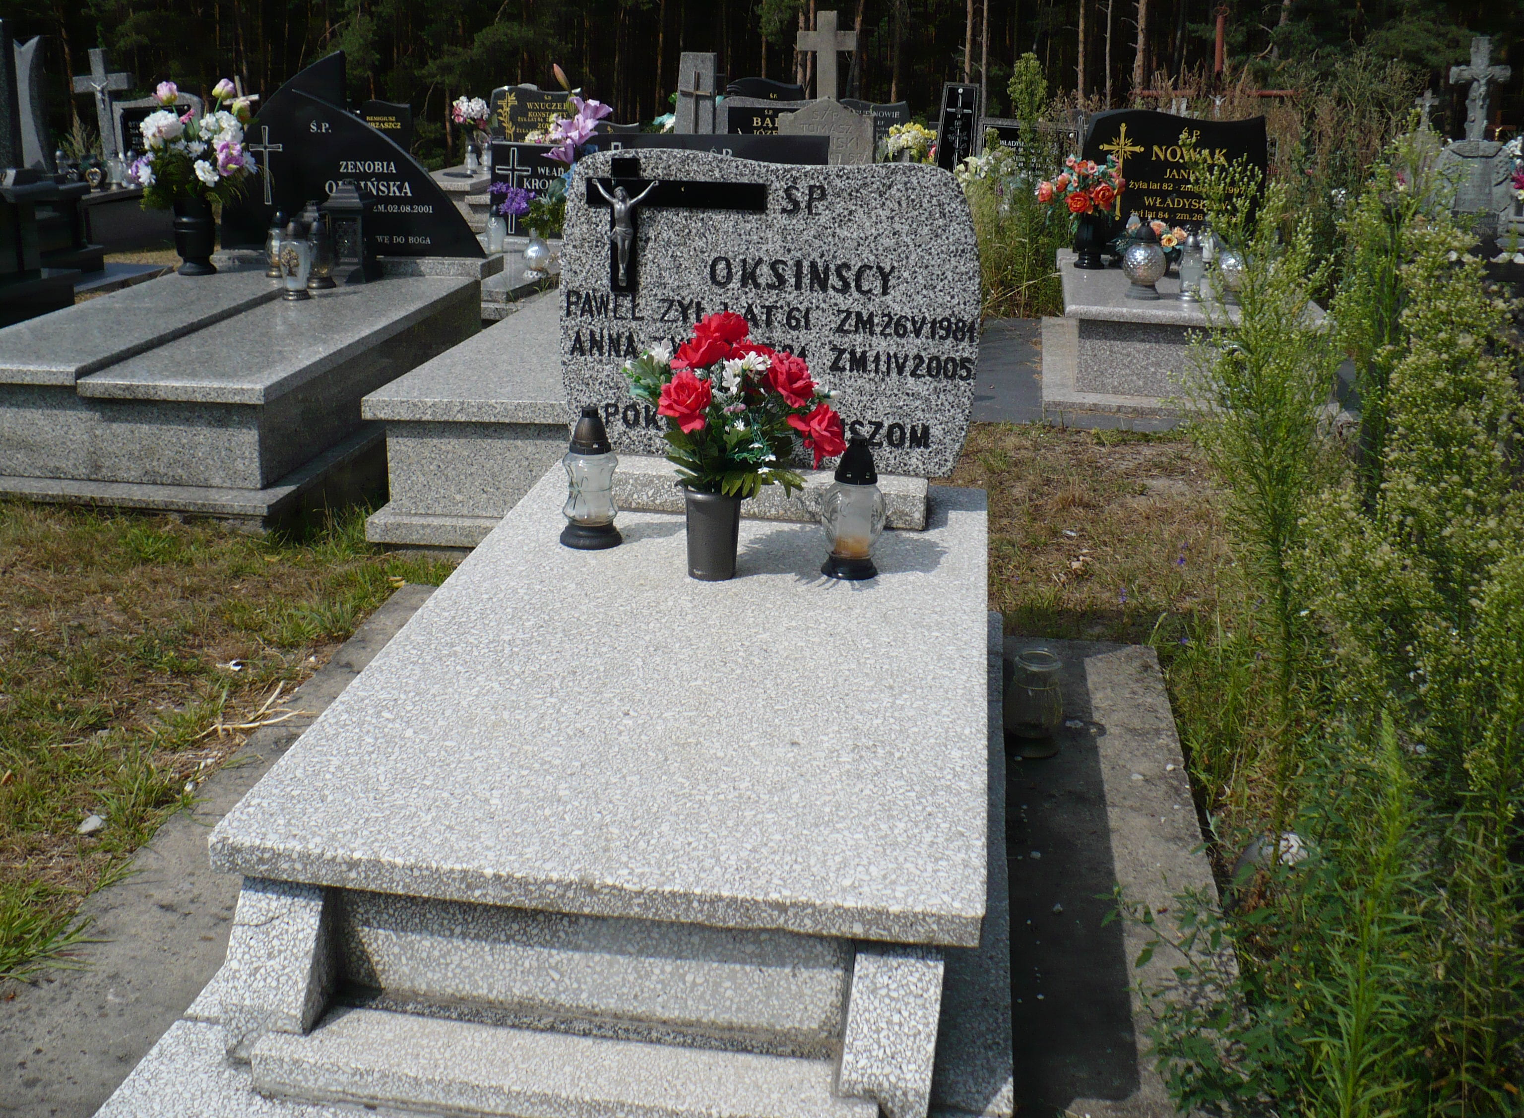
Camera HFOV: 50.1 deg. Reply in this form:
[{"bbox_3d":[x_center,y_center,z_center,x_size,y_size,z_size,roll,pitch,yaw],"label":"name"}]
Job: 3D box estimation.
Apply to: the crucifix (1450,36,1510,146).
[{"bbox_3d":[4.635,-3.027,10.500,0.360,0.660,0.120,3,18,8],"label":"crucifix"}]

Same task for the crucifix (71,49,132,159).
[{"bbox_3d":[-3.833,-2.609,9.460,0.332,0.676,0.071,1,18,8],"label":"crucifix"}]

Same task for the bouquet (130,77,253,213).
[{"bbox_3d":[-2.136,-1.559,6.120,0.430,0.460,0.360,4,18,10],"label":"bouquet"}]

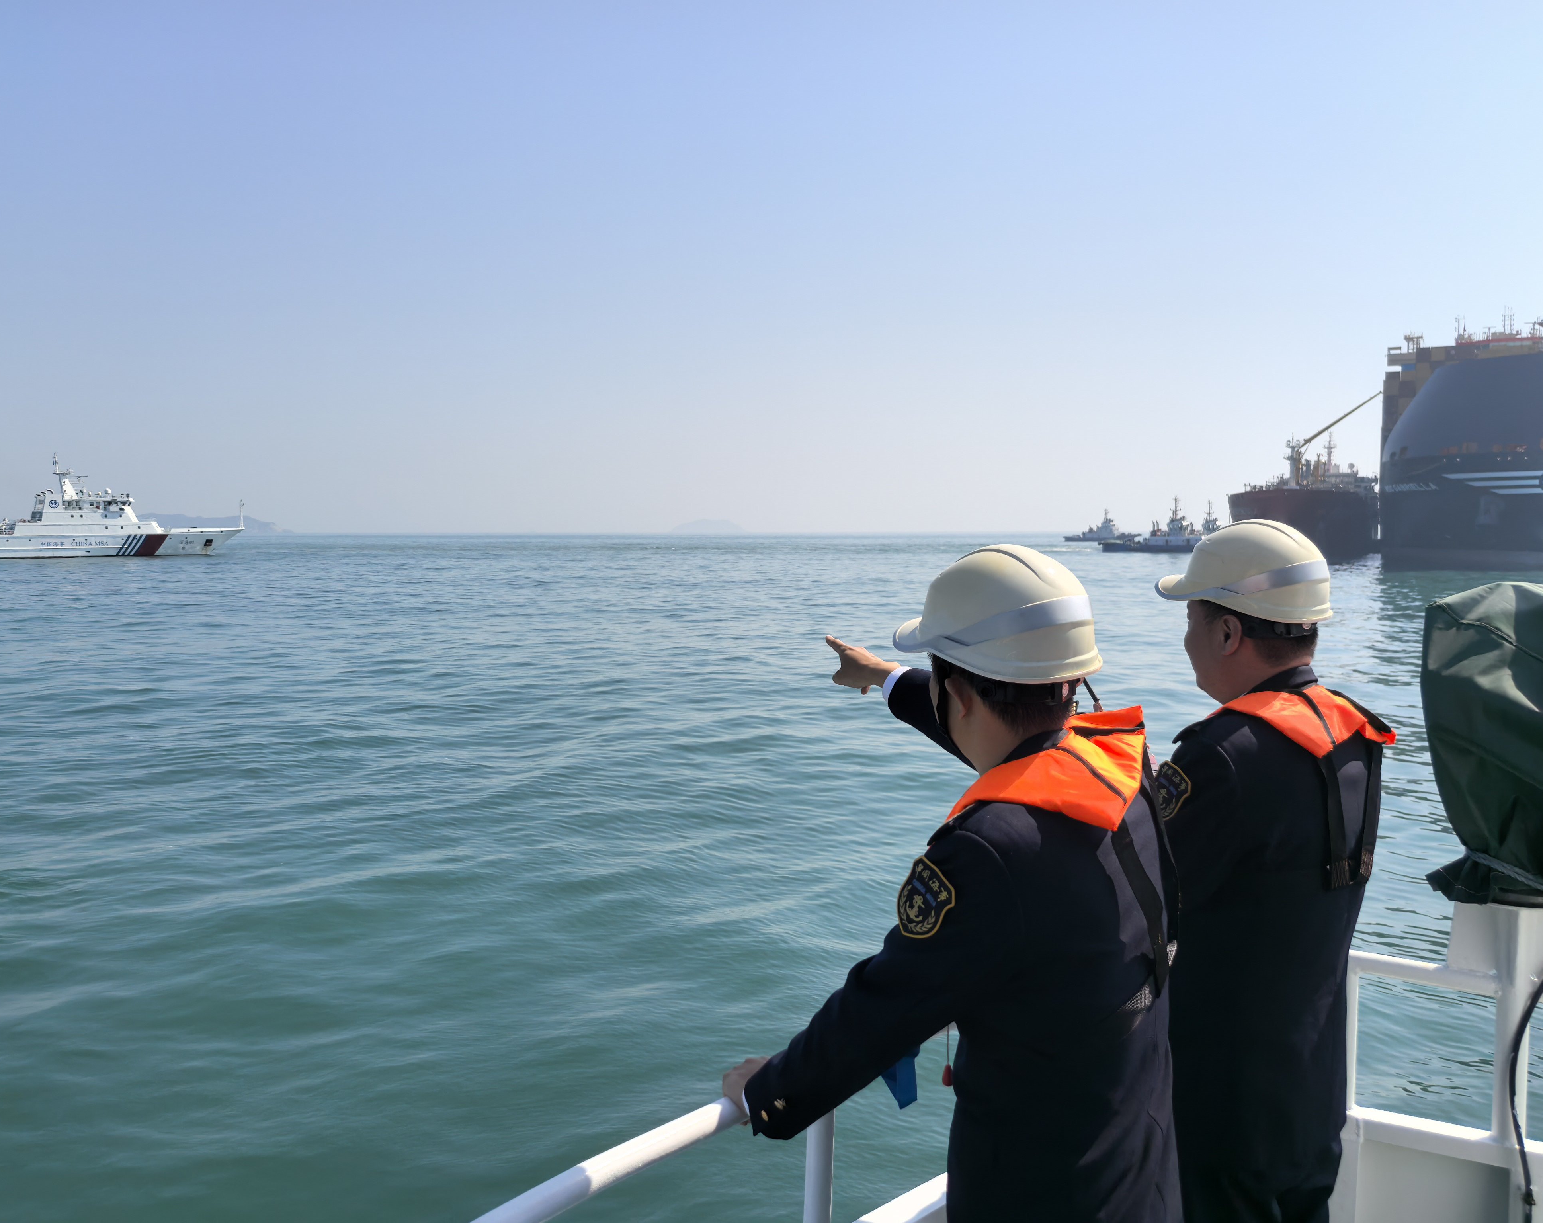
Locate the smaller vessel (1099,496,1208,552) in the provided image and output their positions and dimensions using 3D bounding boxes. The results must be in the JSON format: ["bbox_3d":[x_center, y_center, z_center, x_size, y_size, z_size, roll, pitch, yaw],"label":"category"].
[{"bbox_3d":[111.583,-24.483,359.494,37.000,16.000,10.500,2,4,34],"label":"smaller vessel"}]

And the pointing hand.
[{"bbox_3d":[0.160,0.091,2.200,0.090,0.100,0.180,-2,14,-30],"label":"pointing hand"}]

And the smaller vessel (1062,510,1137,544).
[{"bbox_3d":[155.950,-40.204,600.000,36.000,15.000,10.000,1,4,15],"label":"smaller vessel"}]

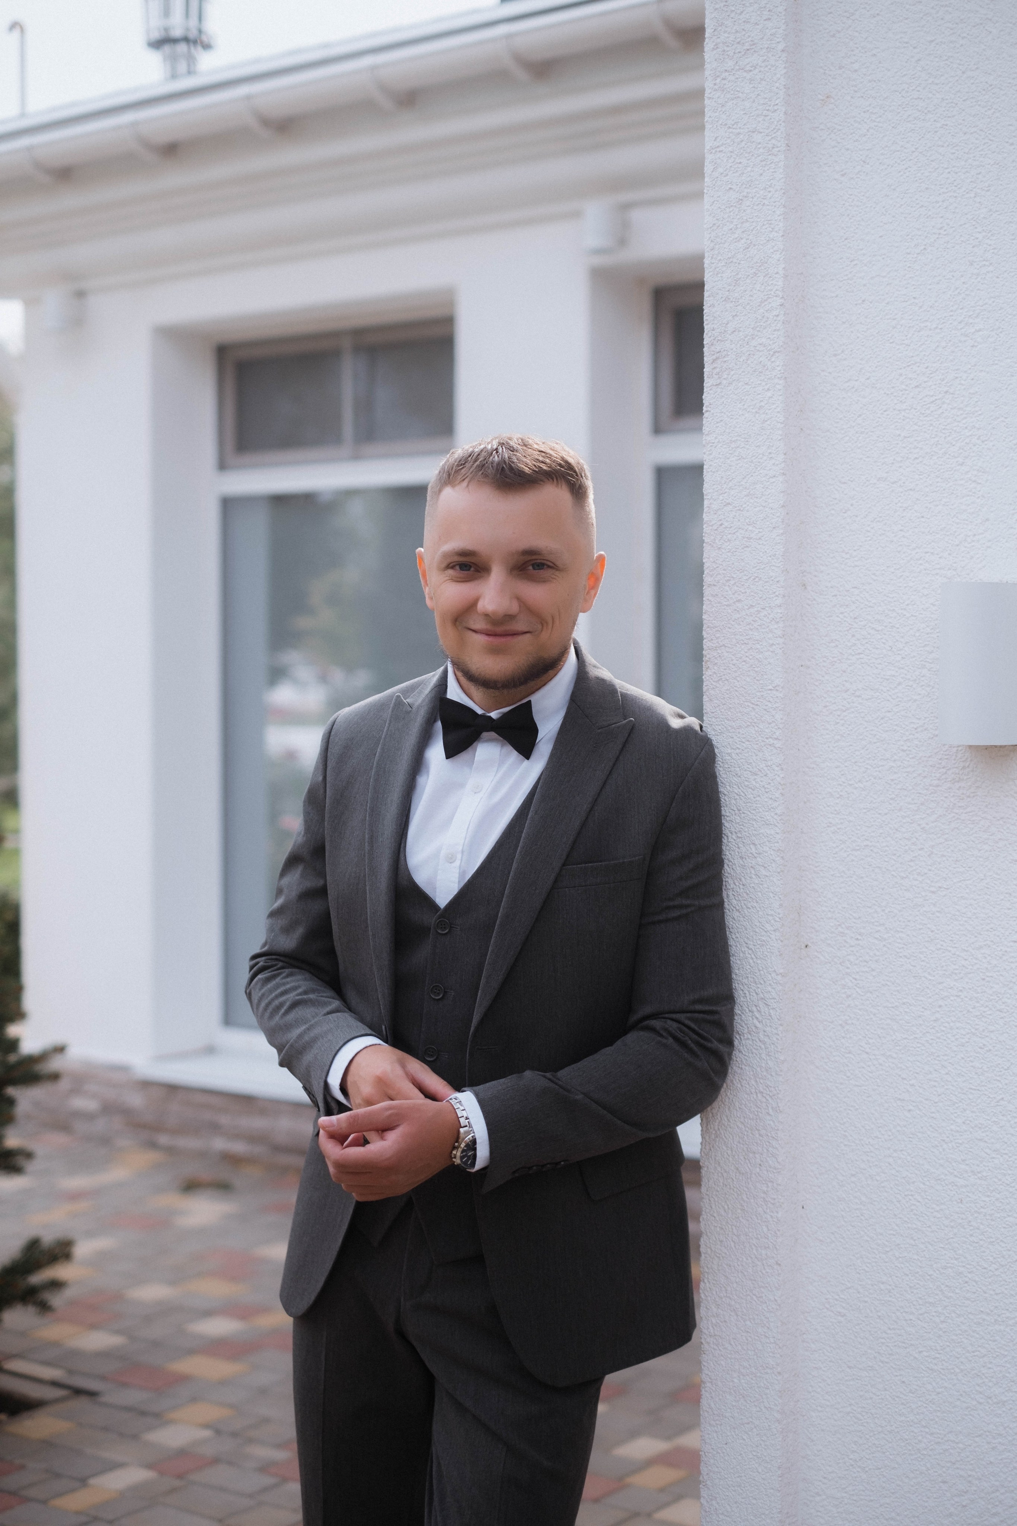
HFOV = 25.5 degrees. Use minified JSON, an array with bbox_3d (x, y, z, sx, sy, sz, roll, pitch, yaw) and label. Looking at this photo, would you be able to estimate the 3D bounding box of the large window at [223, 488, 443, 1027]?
[{"bbox_3d":[-0.475,-0.002,7.335,1.265,1.968,0.100,1,2,37],"label":"large window"}]

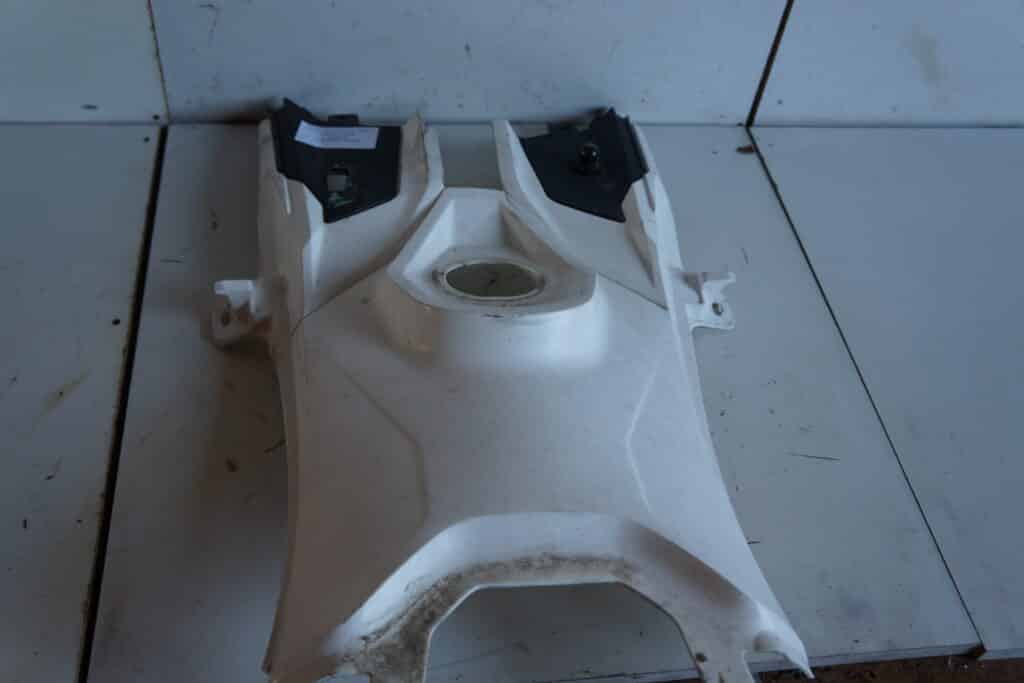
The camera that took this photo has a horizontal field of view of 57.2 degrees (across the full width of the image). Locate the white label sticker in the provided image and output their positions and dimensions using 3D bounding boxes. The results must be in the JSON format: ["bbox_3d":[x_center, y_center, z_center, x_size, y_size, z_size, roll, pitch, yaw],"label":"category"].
[{"bbox_3d":[-0.173,-0.206,0.936,0.079,0.008,0.034,1,48,-2],"label":"white label sticker"}]

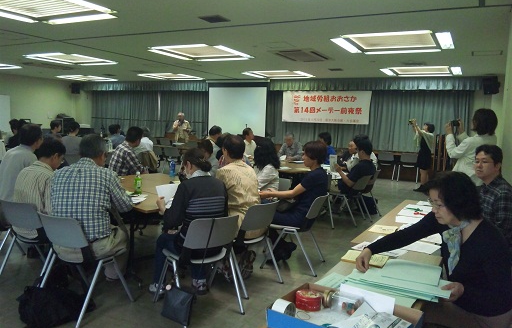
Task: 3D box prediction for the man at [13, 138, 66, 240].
[{"bbox_3d":[-1.600,0.384,3.440,0.500,1.200,0.750,7,7,40],"label":"man"}]

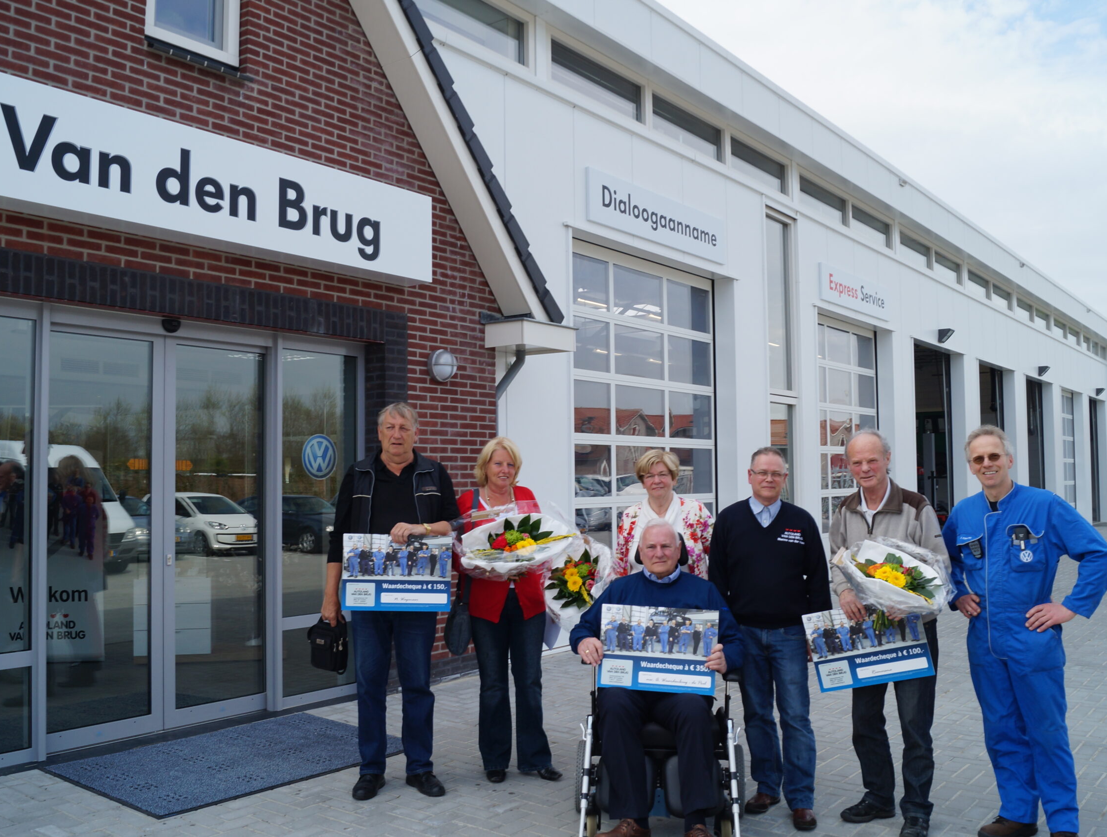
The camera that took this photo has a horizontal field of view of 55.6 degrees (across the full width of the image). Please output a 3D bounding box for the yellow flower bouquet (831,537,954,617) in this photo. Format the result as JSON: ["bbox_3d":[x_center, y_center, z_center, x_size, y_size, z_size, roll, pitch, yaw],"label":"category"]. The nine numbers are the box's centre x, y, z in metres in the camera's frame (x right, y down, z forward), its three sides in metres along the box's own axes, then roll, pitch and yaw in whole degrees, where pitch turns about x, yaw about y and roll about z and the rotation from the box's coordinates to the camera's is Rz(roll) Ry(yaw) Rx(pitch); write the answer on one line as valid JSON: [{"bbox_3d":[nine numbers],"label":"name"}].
[{"bbox_3d":[1.416,0.669,4.380,0.510,0.360,0.320,-2,-3,18],"label":"yellow flower bouquet"}]

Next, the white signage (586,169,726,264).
[{"bbox_3d":[1.113,-2.022,10.713,0.050,0.490,2.650,-3,-4,37],"label":"white signage"}]

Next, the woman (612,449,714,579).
[{"bbox_3d":[0.550,0.996,5.300,0.500,1.660,0.350,-1,-3,7],"label":"woman"}]

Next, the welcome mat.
[{"bbox_3d":[-1.653,1.807,5.600,1.190,0.015,1.700,-3,-4,37],"label":"welcome mat"}]

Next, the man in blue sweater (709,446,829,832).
[{"bbox_3d":[0.983,0.984,4.710,0.540,1.670,0.380,-1,-3,16],"label":"man in blue sweater"}]

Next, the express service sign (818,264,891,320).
[{"bbox_3d":[4.337,-1.792,15.013,0.050,0.500,2.650,-3,-4,37],"label":"express service sign"}]

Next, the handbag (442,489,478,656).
[{"bbox_3d":[-0.479,0.785,5.340,0.180,0.850,0.270,1,-3,-17],"label":"handbag"}]

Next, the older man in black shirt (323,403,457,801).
[{"bbox_3d":[-0.784,0.876,5.080,0.630,1.880,0.420,0,-3,-5],"label":"older man in black shirt"}]

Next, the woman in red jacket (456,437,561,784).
[{"bbox_3d":[-0.213,0.969,5.330,0.540,1.720,0.400,0,-3,-5],"label":"woman in red jacket"}]

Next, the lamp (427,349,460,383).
[{"bbox_3d":[-0.800,-0.396,7.778,0.120,0.240,0.240,-3,-4,37],"label":"lamp"}]

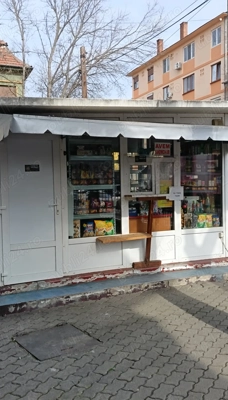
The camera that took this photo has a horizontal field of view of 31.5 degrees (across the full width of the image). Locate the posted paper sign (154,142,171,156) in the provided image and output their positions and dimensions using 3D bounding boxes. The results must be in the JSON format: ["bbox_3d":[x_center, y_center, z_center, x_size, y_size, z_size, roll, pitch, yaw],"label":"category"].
[{"bbox_3d":[0.780,-0.814,6.463,0.288,0.204,0.010,-2,3,-26],"label":"posted paper sign"}]

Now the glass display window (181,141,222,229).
[{"bbox_3d":[1.475,-0.280,6.851,0.882,1.520,0.050,-2,3,-26],"label":"glass display window"}]

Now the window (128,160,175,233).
[{"bbox_3d":[0.586,-0.068,6.427,0.877,1.158,0.050,-2,3,-26],"label":"window"}]

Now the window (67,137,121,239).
[{"bbox_3d":[-0.291,-0.213,5.997,0.874,1.522,0.050,-2,3,-26],"label":"window"}]

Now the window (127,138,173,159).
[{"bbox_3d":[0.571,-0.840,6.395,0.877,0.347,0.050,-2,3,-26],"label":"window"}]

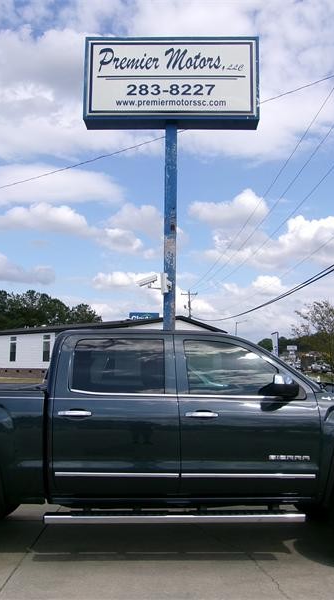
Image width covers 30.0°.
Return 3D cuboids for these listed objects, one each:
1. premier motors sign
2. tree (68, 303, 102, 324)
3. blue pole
[{"bbox_3d":[0.075,-3.127,9.050,2.490,1.223,0.381,1,-6,0],"label":"premier motors sign"},{"bbox_3d":[-15.326,7.011,114.885,6.297,13.168,6.297,0,-6,0],"label":"tree"},{"bbox_3d":[0.043,-0.006,9.000,0.165,5.232,0.165,0,-6,0],"label":"blue pole"}]

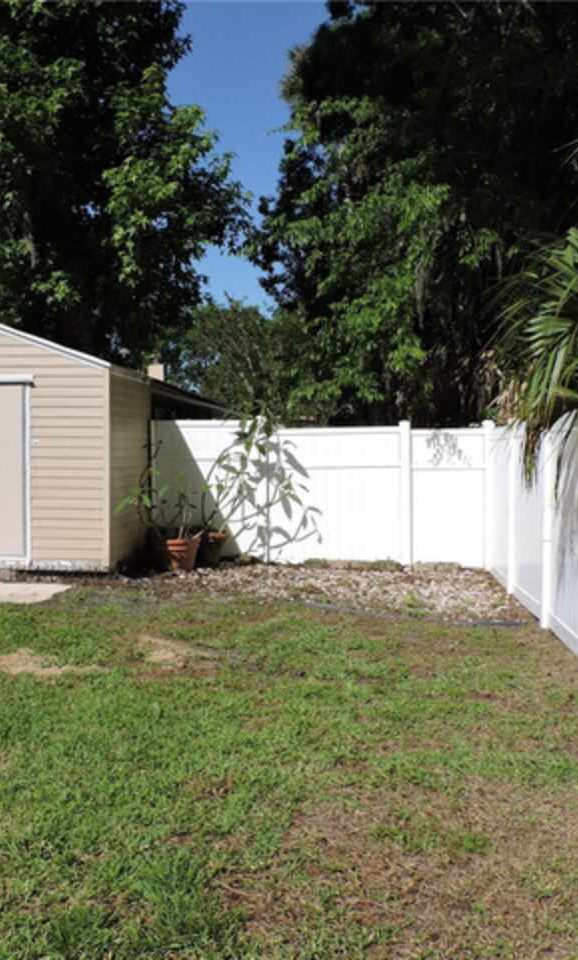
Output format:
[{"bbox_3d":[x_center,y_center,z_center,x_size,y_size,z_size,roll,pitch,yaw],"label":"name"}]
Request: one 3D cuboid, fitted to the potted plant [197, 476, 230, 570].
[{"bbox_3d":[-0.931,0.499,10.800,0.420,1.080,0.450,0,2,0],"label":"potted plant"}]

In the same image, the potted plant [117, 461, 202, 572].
[{"bbox_3d":[-1.481,0.412,10.150,0.930,1.250,0.800,0,2,0],"label":"potted plant"}]

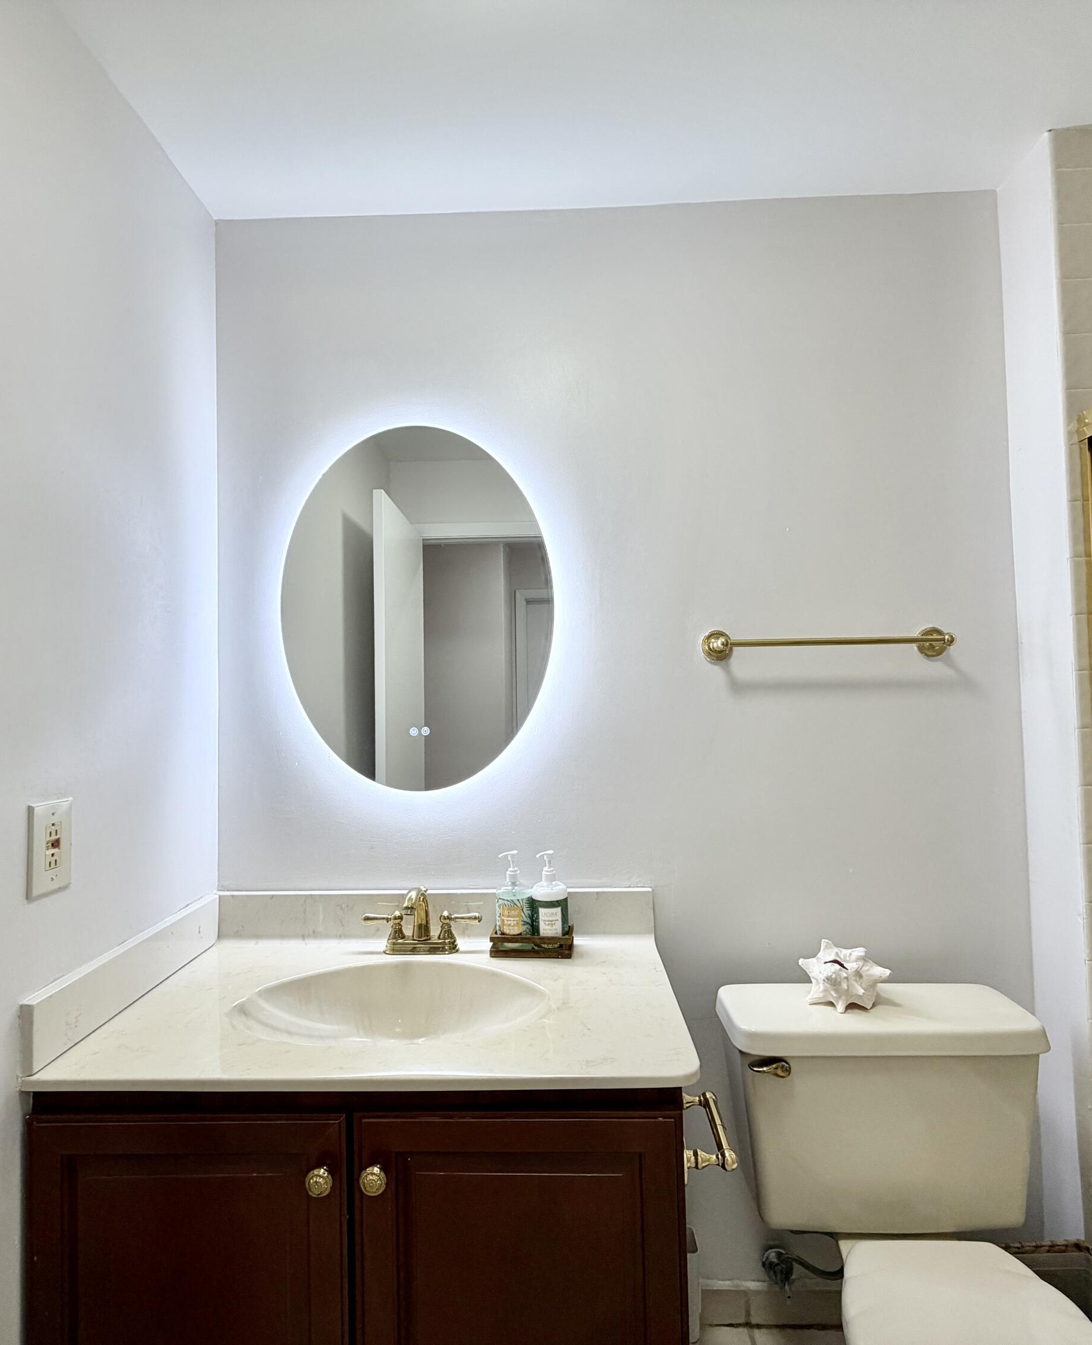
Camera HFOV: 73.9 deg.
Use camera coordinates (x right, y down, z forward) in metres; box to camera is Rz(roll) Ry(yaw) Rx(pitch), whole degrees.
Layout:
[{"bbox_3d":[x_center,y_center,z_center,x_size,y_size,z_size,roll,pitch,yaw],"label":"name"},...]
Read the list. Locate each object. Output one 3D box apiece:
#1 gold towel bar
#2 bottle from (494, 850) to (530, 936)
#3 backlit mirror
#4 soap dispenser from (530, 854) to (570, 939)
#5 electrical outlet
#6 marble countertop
[{"bbox_3d":[0.600,-0.062,1.527,0.524,0.066,0.080,-1,-2,2],"label":"gold towel bar"},{"bbox_3d":[-0.066,0.459,1.485,0.072,0.189,0.074,-1,-2,0],"label":"bottle"},{"bbox_3d":[-0.276,-0.139,1.576,0.593,0.789,0.036,-1,-2,2],"label":"backlit mirror"},{"bbox_3d":[0.009,0.458,1.483,0.074,0.189,0.075,-1,-2,0],"label":"soap dispenser"},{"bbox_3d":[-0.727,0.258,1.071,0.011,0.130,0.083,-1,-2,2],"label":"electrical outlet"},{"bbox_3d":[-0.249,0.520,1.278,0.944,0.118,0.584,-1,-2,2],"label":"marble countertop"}]

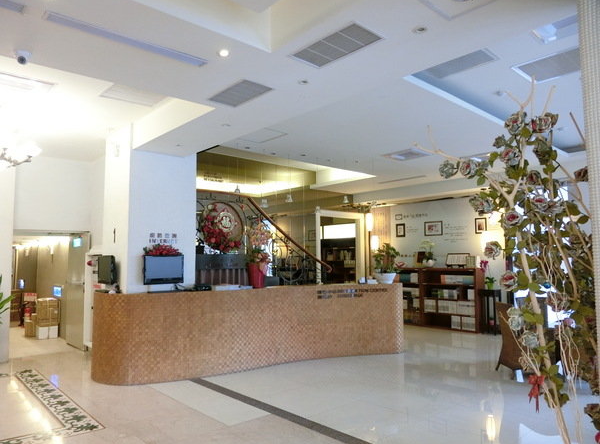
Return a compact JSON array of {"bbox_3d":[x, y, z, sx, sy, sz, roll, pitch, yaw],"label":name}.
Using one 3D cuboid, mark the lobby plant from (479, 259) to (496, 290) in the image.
[{"bbox_3d":[3.634,1.016,8.386,0.340,0.570,0.300,-1,-4,0],"label":"lobby plant"}]

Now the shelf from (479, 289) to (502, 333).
[{"bbox_3d":[3.652,1.716,8.343,0.290,0.850,0.340,3,-6,-43],"label":"shelf"}]

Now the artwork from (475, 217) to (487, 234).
[{"bbox_3d":[3.635,0.076,8.701,0.030,0.320,0.250,3,-6,-43],"label":"artwork"}]

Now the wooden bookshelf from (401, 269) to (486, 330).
[{"bbox_3d":[2.866,1.607,9.231,0.310,1.235,2.060,3,-6,-43],"label":"wooden bookshelf"}]

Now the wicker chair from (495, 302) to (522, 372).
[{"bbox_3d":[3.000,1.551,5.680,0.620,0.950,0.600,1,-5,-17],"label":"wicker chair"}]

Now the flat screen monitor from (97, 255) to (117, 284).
[{"bbox_3d":[-2.752,0.685,6.179,0.070,0.400,0.560,4,-6,-41],"label":"flat screen monitor"}]

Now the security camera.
[{"bbox_3d":[-1.981,-1.172,3.093,0.105,0.105,0.110,1,-5,-18],"label":"security camera"}]

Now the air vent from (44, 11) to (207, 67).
[{"bbox_3d":[-1.154,-1.253,3.010,1.080,0.040,0.115,4,-6,-41],"label":"air vent"}]

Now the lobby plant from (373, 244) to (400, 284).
[{"bbox_3d":[1.421,0.682,7.120,0.450,0.660,0.430,-1,-5,11],"label":"lobby plant"}]

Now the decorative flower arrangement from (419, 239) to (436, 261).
[{"bbox_3d":[2.840,0.695,9.650,0.340,0.580,0.380,4,-6,-44],"label":"decorative flower arrangement"}]

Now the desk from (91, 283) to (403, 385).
[{"bbox_3d":[-0.612,1.522,6.450,4.680,1.115,1.100,0,-5,-20],"label":"desk"}]

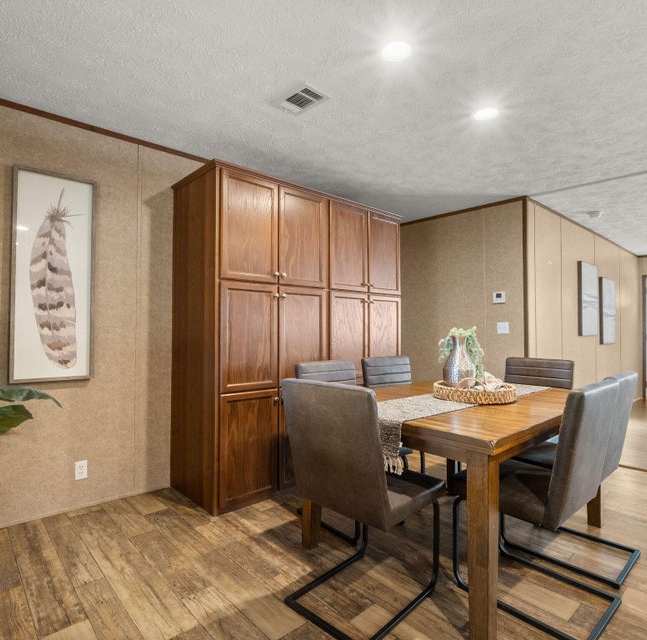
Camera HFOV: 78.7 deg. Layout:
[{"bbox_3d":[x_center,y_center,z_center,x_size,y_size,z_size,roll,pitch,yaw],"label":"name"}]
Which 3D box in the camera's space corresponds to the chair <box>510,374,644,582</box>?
[{"bbox_3d":[1.288,0.736,2.092,0.464,0.922,0.568,1,-1,-43],"label":"chair"}]

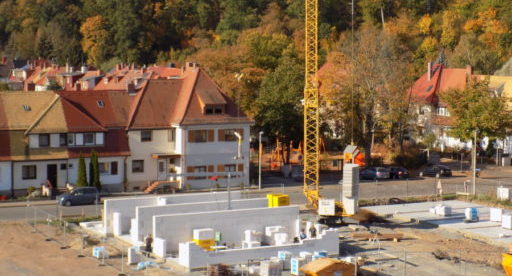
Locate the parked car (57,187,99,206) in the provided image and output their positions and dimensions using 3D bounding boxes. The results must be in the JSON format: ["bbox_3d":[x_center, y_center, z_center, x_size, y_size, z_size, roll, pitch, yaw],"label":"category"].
[{"bbox_3d":[-17.018,5.491,98.929,3.950,1.590,1.700,-2,6,-20],"label":"parked car"}]

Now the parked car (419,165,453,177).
[{"bbox_3d":[21.201,3.790,122.071,1.760,1.440,4.350,-4,7,-35],"label":"parked car"}]

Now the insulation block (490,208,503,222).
[{"bbox_3d":[20.657,6.567,88.798,1.000,1.100,0.950,2,6,20],"label":"insulation block"}]

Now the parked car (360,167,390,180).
[{"bbox_3d":[13.893,3.879,120.791,1.760,1.470,4.400,-2,6,-25],"label":"parked car"}]

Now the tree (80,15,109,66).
[{"bbox_3d":[-41.334,-24.186,265.000,7.300,15.000,7.300,0,6,0],"label":"tree"}]

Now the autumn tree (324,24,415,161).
[{"bbox_3d":[14.251,-5.587,130.000,10.900,17.000,10.300,0,6,0],"label":"autumn tree"}]

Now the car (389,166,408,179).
[{"bbox_3d":[16.209,3.832,121.441,1.730,1.450,4.200,-3,6,-27],"label":"car"}]

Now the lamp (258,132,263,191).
[{"bbox_3d":[0.472,2.390,106.284,0.300,6.100,0.700,-2,6,-22],"label":"lamp"}]

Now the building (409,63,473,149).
[{"bbox_3d":[27.516,-4.834,154.000,10.200,12.000,9.300,3,6,25],"label":"building"}]

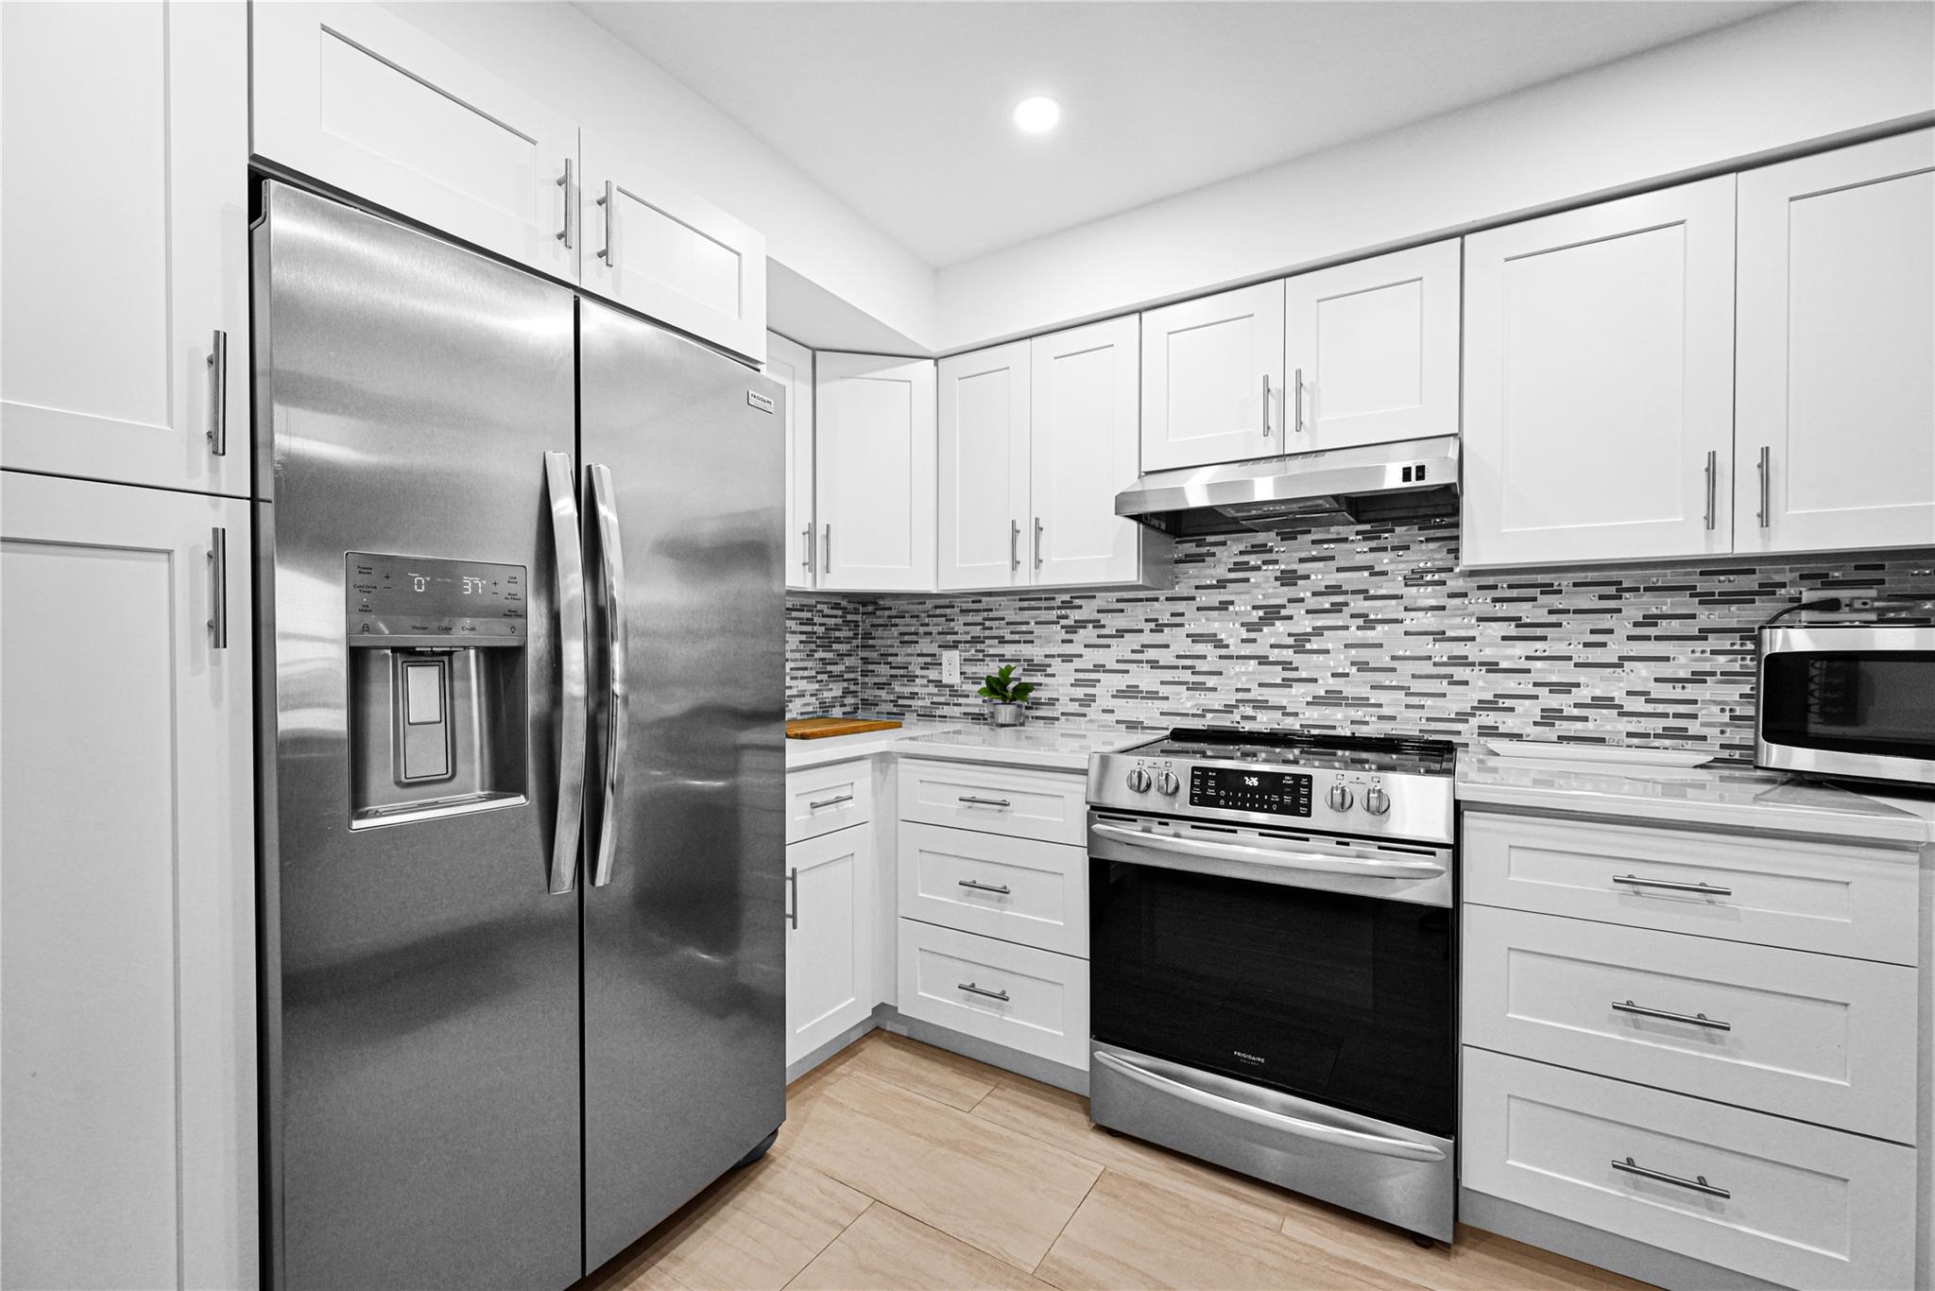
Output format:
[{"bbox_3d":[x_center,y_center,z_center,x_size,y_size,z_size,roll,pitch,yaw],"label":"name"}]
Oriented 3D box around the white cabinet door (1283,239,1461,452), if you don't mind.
[{"bbox_3d":[0.977,-0.718,1.837,0.374,0.456,0.050,0,0,31],"label":"white cabinet door"}]

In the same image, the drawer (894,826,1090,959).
[{"bbox_3d":[0.177,0.652,2.256,0.606,0.283,0.500,0,1,31],"label":"drawer"}]

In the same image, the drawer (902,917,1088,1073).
[{"bbox_3d":[0.178,0.939,2.259,0.606,0.285,0.500,0,1,31],"label":"drawer"}]

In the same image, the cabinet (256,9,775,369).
[{"bbox_3d":[-0.988,-0.817,1.561,0.632,0.308,0.922,0,1,31],"label":"cabinet"}]

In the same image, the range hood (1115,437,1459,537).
[{"bbox_3d":[0.846,-0.418,2.010,0.760,0.145,0.493,0,1,31],"label":"range hood"}]

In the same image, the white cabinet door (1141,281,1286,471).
[{"bbox_3d":[0.654,-0.717,2.028,0.372,0.456,0.050,0,0,31],"label":"white cabinet door"}]

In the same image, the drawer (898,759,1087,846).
[{"bbox_3d":[0.175,0.421,2.253,0.606,0.177,0.500,0,1,31],"label":"drawer"}]

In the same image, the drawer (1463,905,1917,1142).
[{"bbox_3d":[1.363,0.652,1.542,0.599,0.283,0.500,0,1,31],"label":"drawer"}]

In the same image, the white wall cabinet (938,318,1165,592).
[{"bbox_3d":[0.279,-0.567,2.447,0.683,0.762,0.325,0,1,31],"label":"white wall cabinet"}]

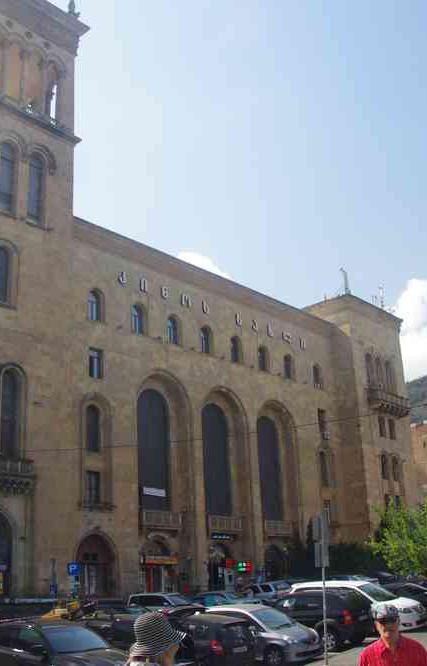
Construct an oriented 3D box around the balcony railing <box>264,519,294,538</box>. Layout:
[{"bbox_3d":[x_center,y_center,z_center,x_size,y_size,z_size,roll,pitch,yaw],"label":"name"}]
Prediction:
[{"bbox_3d":[5.084,15.127,57.996,0.300,1.120,3.500,-19,-25,39],"label":"balcony railing"}]

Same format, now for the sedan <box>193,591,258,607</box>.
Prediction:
[{"bbox_3d":[0.427,14.522,40.000,4.500,1.450,1.750,-19,-26,39],"label":"sedan"}]

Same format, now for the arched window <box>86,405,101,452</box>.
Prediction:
[{"bbox_3d":[-7.556,5.951,46.634,0.300,2.950,1.020,-19,-26,39],"label":"arched window"}]

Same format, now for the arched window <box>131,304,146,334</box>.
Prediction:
[{"bbox_3d":[-5.546,-0.923,55.100,0.300,2.400,1.350,-19,-26,39],"label":"arched window"}]

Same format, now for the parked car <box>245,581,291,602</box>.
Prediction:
[{"bbox_3d":[3.756,15.467,44.000,1.760,1.600,4.300,10,-23,-31],"label":"parked car"}]

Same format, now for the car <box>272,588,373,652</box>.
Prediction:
[{"bbox_3d":[3.250,9.530,25.000,4.650,1.720,1.860,-20,-26,41],"label":"car"}]

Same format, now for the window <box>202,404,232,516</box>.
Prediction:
[{"bbox_3d":[0.374,9.360,55.829,0.350,8.400,3.100,-19,-25,39],"label":"window"}]

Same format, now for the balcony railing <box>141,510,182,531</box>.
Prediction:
[{"bbox_3d":[-3.291,12.352,49.319,0.300,1.080,3.500,-19,-25,39],"label":"balcony railing"}]

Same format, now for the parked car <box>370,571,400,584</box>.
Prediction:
[{"bbox_3d":[9.413,13.818,41.000,4.500,1.500,1.800,-20,-26,41],"label":"parked car"}]

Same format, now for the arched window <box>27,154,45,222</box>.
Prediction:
[{"bbox_3d":[-11.559,-9.351,48.262,0.300,4.750,1.100,-19,-26,39],"label":"arched window"}]

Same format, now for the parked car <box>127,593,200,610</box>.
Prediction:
[{"bbox_3d":[-2.446,14.557,39.300,1.780,1.680,4.500,16,-27,-41],"label":"parked car"}]

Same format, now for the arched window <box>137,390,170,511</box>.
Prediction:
[{"bbox_3d":[-4.409,8.414,54.537,0.400,9.000,3.400,-19,-26,39],"label":"arched window"}]

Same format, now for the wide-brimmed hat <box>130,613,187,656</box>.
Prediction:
[{"bbox_3d":[-0.329,1.771,4.400,0.350,0.200,0.340,-16,-19,-6],"label":"wide-brimmed hat"}]

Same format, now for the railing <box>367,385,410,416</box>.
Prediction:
[{"bbox_3d":[16.596,6.627,70.313,1.400,1.719,5.388,-19,-26,39],"label":"railing"}]

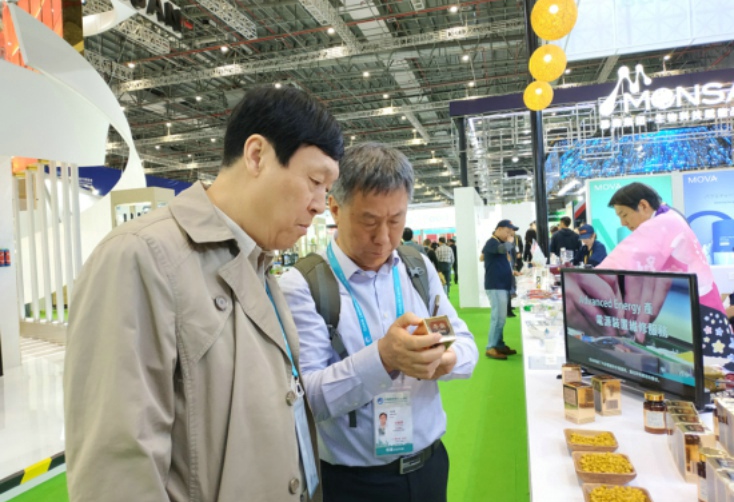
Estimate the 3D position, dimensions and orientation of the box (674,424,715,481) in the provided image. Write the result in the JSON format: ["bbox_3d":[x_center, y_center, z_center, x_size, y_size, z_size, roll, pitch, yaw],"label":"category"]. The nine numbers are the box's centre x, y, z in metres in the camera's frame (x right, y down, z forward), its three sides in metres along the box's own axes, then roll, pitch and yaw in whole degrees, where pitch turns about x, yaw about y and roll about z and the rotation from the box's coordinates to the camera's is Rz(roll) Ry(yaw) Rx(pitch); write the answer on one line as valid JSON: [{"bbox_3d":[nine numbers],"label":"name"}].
[{"bbox_3d":[0.609,0.375,0.940,0.049,0.089,0.049,-4,-1,17],"label":"box"}]

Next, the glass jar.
[{"bbox_3d":[0.673,0.377,1.187,0.045,0.085,0.045,-4,-1,17],"label":"glass jar"}]

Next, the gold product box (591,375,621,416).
[{"bbox_3d":[0.628,0.380,1.329,0.049,0.089,0.049,-3,-1,-1],"label":"gold product box"}]

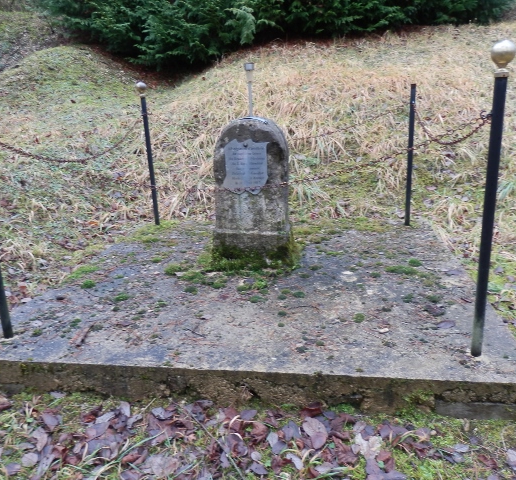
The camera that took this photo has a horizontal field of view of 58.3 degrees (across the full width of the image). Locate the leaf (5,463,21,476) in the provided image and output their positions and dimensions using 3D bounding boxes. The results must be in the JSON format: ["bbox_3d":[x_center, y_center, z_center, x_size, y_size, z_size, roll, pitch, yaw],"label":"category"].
[{"bbox_3d":[-0.908,0.842,1.708,0.051,0.015,0.064,-16,22,-35],"label":"leaf"}]

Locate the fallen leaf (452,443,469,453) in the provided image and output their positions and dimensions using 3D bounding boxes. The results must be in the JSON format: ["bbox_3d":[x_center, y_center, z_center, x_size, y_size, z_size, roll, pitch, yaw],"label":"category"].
[{"bbox_3d":[0.728,0.747,1.661,0.058,0.015,0.050,7,20,26],"label":"fallen leaf"}]

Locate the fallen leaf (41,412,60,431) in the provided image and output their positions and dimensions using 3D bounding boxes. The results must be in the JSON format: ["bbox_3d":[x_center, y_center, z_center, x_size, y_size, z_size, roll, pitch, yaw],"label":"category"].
[{"bbox_3d":[-0.897,0.769,2.006,0.056,0.030,0.110,-14,19,-34],"label":"fallen leaf"}]

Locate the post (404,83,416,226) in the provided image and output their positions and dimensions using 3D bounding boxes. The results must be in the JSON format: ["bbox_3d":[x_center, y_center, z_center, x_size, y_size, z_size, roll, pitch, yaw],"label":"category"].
[{"bbox_3d":[1.232,-0.664,3.723,0.044,1.115,0.044,0,15,9],"label":"post"}]

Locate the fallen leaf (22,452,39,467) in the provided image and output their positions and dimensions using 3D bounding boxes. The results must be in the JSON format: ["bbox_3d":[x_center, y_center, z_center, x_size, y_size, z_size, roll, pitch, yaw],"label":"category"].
[{"bbox_3d":[-0.883,0.845,1.793,0.055,0.020,0.082,-13,19,-33],"label":"fallen leaf"}]

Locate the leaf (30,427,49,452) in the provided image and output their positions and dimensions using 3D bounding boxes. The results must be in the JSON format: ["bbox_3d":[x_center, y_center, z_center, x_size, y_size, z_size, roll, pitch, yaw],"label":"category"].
[{"bbox_3d":[-0.844,0.771,1.790,0.066,0.025,0.115,-9,31,-25],"label":"leaf"}]

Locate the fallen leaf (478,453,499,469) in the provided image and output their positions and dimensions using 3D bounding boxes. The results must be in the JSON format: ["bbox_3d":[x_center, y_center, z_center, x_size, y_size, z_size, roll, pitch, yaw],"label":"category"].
[{"bbox_3d":[0.856,0.803,1.698,0.048,0.030,0.071,-8,17,-20],"label":"fallen leaf"}]

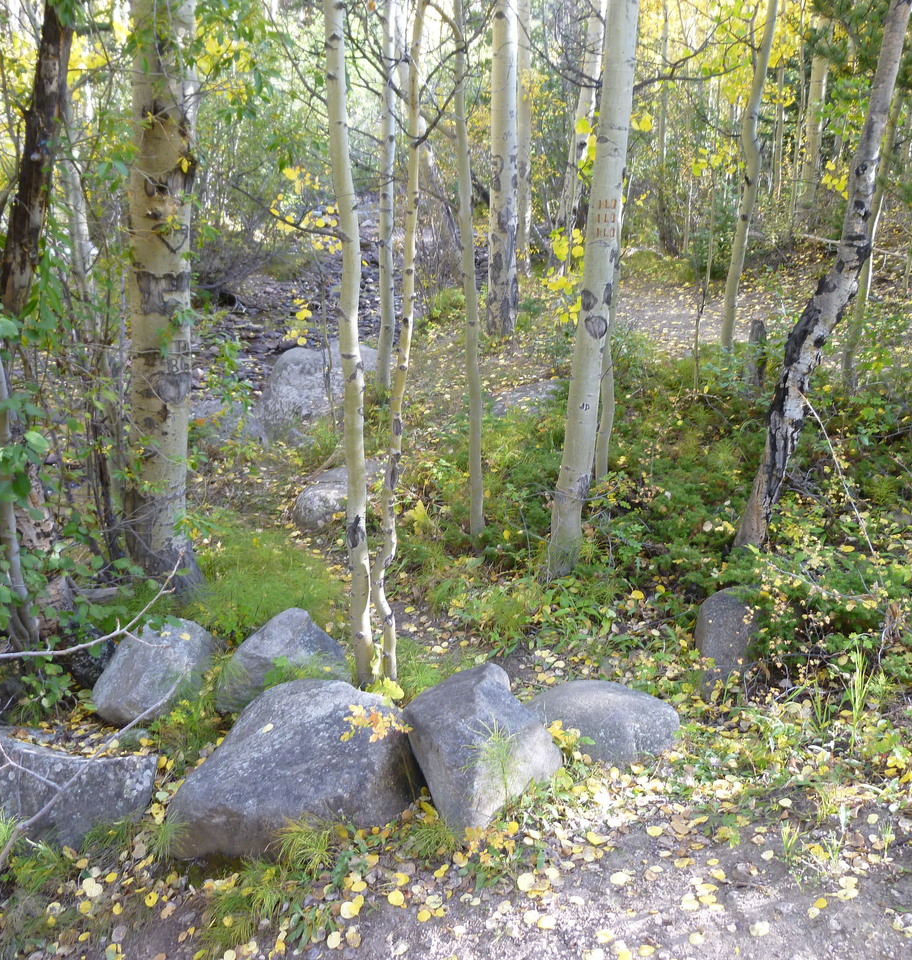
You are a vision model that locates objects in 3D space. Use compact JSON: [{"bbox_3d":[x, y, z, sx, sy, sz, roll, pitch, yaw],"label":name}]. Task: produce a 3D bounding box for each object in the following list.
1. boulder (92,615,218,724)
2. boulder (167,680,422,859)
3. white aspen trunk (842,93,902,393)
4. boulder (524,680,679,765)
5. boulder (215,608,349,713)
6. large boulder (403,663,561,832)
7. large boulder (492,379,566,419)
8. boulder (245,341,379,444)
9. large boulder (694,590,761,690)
[{"bbox_3d":[-0.966,0.577,3.055,0.380,0.290,0.330,-4,18,-14],"label":"boulder"},{"bbox_3d":[-0.417,0.710,2.519,0.630,0.320,0.420,-3,17,-11],"label":"boulder"},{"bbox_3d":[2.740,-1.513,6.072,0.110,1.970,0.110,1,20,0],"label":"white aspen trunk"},{"bbox_3d":[0.418,0.669,2.786,0.450,0.180,0.360,1,17,0],"label":"boulder"},{"bbox_3d":[-0.561,0.547,3.066,0.420,0.290,0.330,3,17,8],"label":"boulder"},{"bbox_3d":[0.077,0.730,2.607,0.370,0.340,0.360,-6,18,-19],"label":"large boulder"},{"bbox_3d":[0.526,-0.588,6.302,0.550,0.190,0.480,-4,18,-14],"label":"large boulder"},{"bbox_3d":[-1.020,-0.624,6.659,0.860,0.600,0.700,0,17,0],"label":"boulder"},{"bbox_3d":[0.965,0.538,3.249,0.225,0.310,0.220,4,18,14],"label":"large boulder"}]

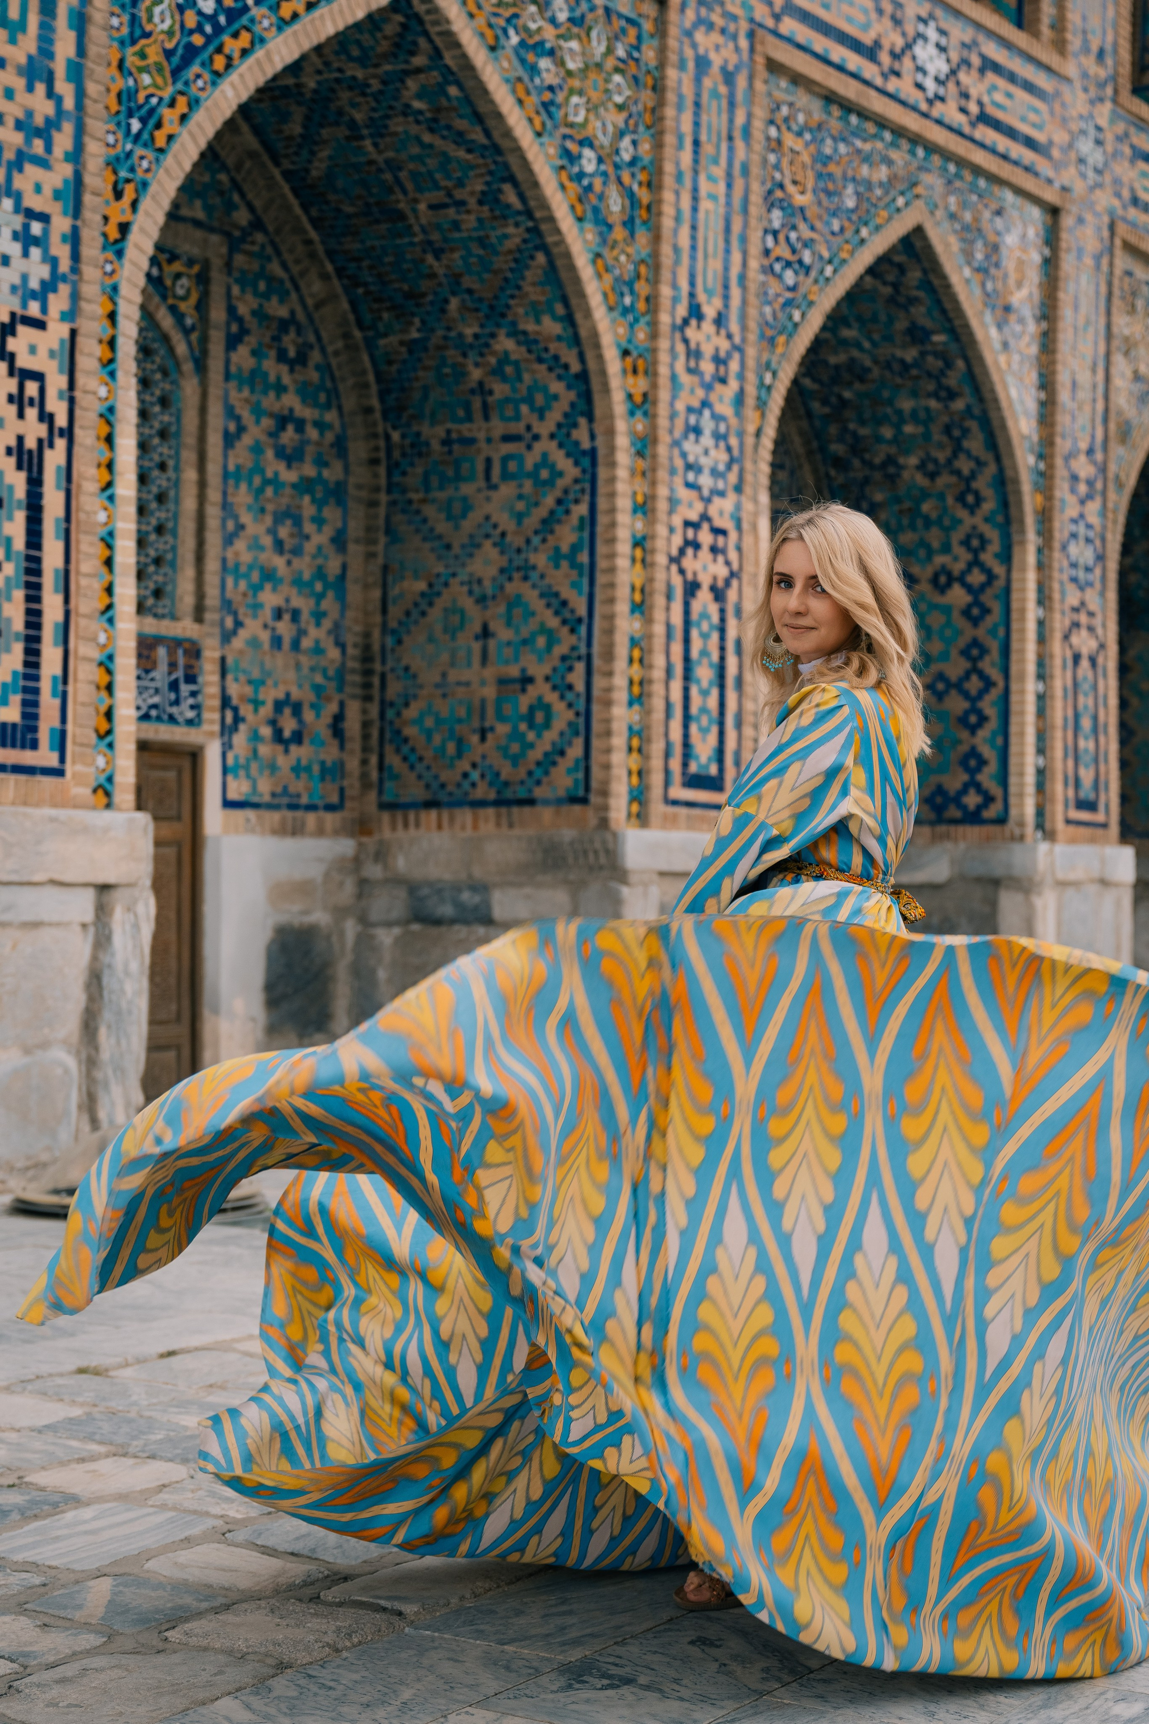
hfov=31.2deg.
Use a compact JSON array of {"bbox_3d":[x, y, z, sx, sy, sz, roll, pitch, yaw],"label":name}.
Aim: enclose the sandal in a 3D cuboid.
[{"bbox_3d":[0.272,1.083,3.120,0.250,0.075,0.095,1,0,-9],"label":"sandal"}]

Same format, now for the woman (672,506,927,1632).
[{"bbox_3d":[0.340,0.284,3.150,0.440,1.670,0.480,1,0,15],"label":"woman"}]

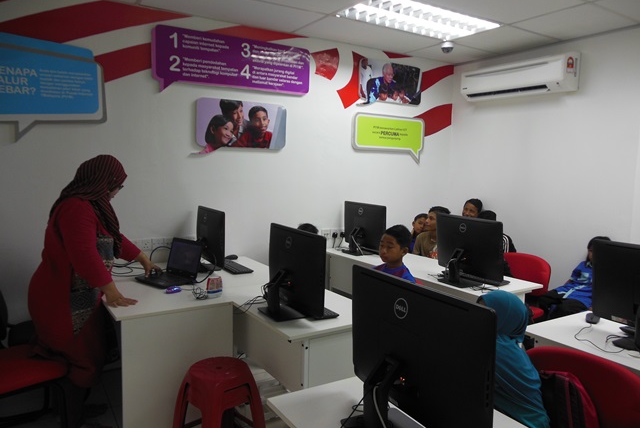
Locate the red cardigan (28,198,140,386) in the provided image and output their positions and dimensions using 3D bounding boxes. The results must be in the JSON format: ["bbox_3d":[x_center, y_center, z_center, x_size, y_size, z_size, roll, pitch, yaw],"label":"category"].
[{"bbox_3d":[-1.306,0.407,2.632,0.560,1.020,0.500,-2,6,-24],"label":"red cardigan"}]

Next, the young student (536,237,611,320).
[{"bbox_3d":[1.820,0.675,3.291,0.640,1.050,0.440,0,6,-11],"label":"young student"}]

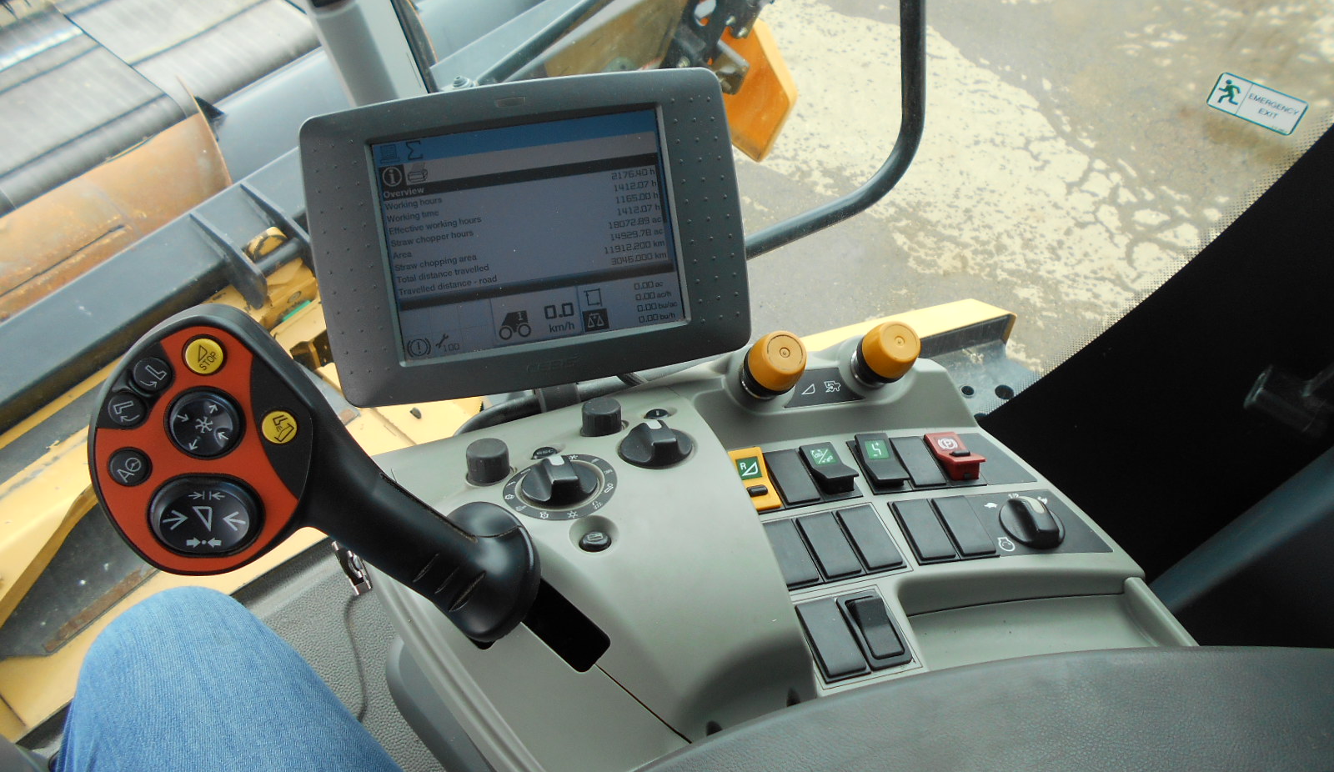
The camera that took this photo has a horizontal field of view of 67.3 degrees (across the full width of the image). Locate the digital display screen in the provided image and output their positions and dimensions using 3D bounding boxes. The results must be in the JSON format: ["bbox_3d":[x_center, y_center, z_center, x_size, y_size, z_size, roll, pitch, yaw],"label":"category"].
[{"bbox_3d":[-0.081,-0.090,0.602,0.171,0.129,0.012,-8,7,-4],"label":"digital display screen"}]

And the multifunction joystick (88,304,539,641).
[{"bbox_3d":[-0.144,0.051,0.444,0.203,0.059,0.102,30,74,-20],"label":"multifunction joystick"}]

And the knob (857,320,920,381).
[{"bbox_3d":[0.136,-0.021,0.608,0.034,0.028,0.034,0,71,-10],"label":"knob"}]

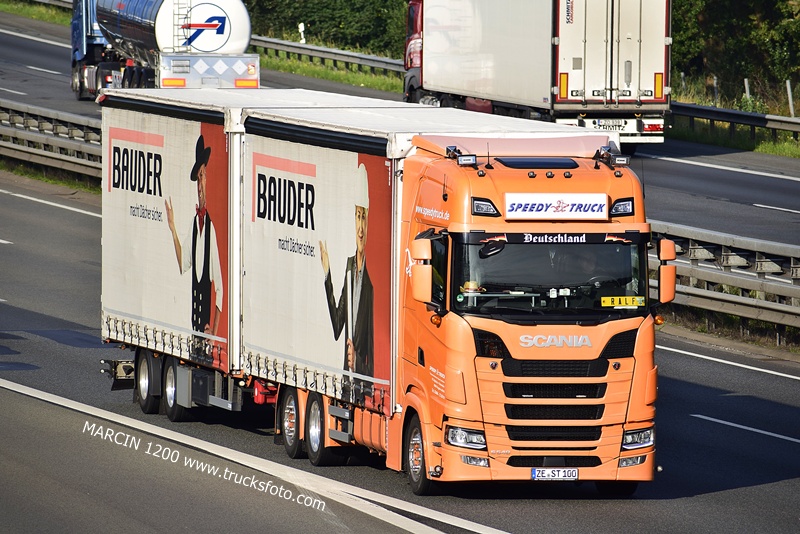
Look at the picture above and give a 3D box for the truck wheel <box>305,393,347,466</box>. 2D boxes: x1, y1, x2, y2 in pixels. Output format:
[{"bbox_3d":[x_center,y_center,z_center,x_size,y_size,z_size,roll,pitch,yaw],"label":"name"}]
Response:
[{"bbox_3d":[-0.840,1.857,96.803,0.335,0.930,0.930,0,3,-14],"label":"truck wheel"}]

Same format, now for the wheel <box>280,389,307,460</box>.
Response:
[{"bbox_3d":[-1.161,1.795,98.114,0.330,0.930,0.930,0,3,-14],"label":"wheel"}]

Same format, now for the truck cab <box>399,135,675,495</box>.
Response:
[{"bbox_3d":[1.446,0.542,91.907,2.840,3.890,2.220,0,3,-14],"label":"truck cab"}]

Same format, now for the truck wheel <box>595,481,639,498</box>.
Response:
[{"bbox_3d":[2.398,2.060,92.581,0.345,0.935,0.935,0,3,-14],"label":"truck wheel"}]

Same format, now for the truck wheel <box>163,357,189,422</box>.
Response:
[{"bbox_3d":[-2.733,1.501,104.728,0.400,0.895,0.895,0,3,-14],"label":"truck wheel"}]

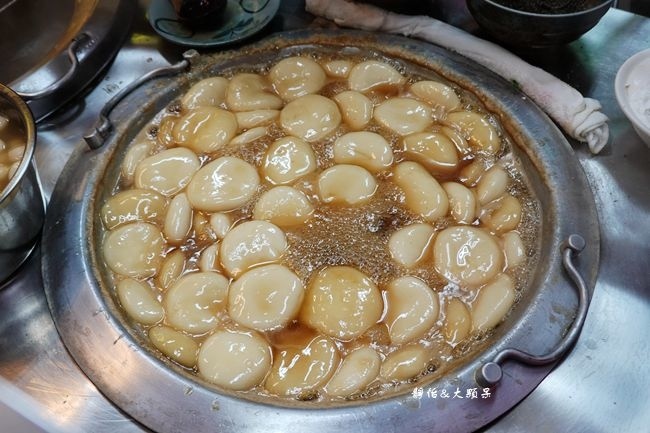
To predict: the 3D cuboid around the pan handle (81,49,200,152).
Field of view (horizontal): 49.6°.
[{"bbox_3d":[-0.213,-0.140,0.809,0.051,0.019,0.178,21,55,32],"label":"pan handle"}]

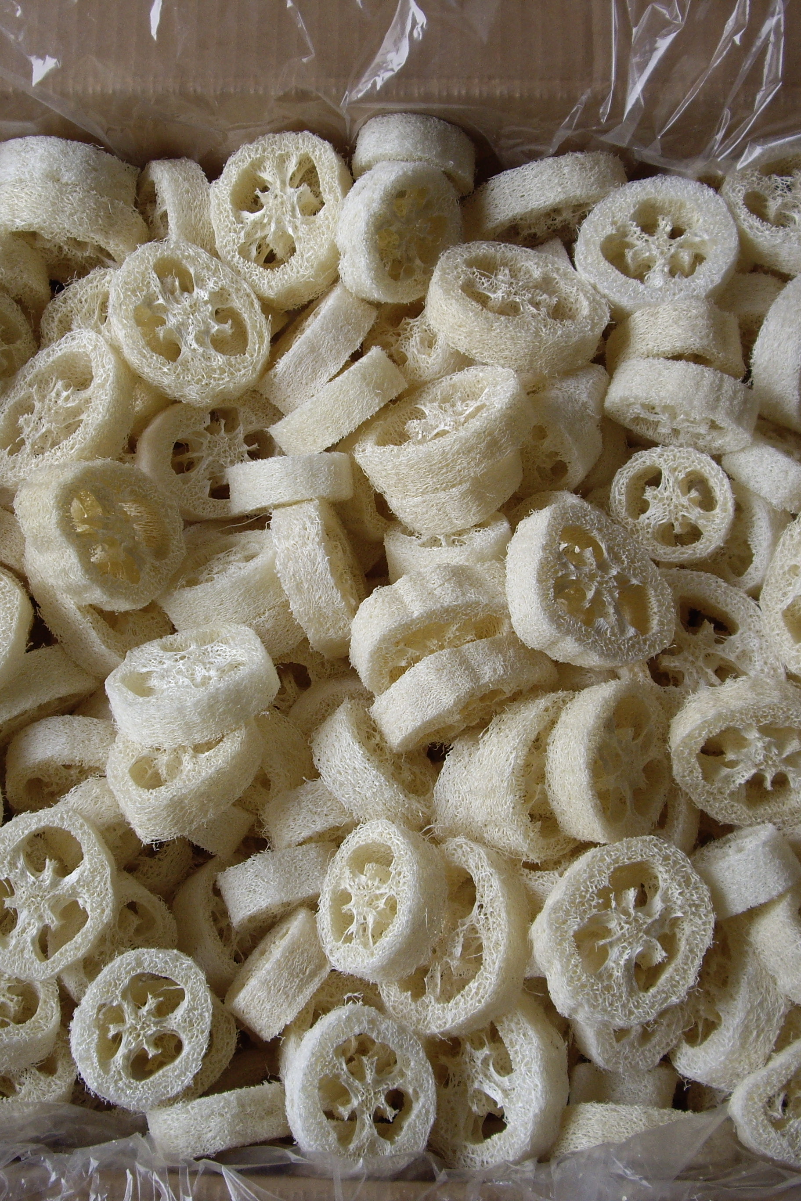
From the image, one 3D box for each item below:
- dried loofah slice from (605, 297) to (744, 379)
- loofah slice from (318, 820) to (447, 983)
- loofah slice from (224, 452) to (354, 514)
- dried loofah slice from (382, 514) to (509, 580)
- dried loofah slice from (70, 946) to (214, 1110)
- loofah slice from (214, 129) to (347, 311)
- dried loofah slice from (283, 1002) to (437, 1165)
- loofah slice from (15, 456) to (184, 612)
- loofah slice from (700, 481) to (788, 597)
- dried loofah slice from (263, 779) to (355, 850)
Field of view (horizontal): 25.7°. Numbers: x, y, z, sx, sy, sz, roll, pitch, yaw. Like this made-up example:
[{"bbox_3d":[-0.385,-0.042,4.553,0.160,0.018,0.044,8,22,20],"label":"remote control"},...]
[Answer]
[{"bbox_3d":[0.118,-0.107,0.749,0.057,0.057,0.023,4,80,8],"label":"dried loofah slice"},{"bbox_3d":[-0.007,0.115,0.666,0.052,0.018,0.060,-2,76,45],"label":"loofah slice"},{"bbox_3d":[-0.046,-0.050,0.740,0.051,0.051,0.019,-5,96,-3],"label":"loofah slice"},{"bbox_3d":[0.019,-0.022,0.700,0.050,0.048,0.021,3,120,1],"label":"dried loofah slice"},{"bbox_3d":[-0.098,0.163,0.667,0.053,0.019,0.060,19,69,-5],"label":"dried loofah slice"},{"bbox_3d":[-0.049,-0.157,0.724,0.058,0.022,0.071,14,92,9],"label":"loofah slice"},{"bbox_3d":[-0.015,0.177,0.645,0.055,0.022,0.061,4,74,-17],"label":"dried loofah slice"},{"bbox_3d":[-0.117,-0.026,0.687,0.024,0.064,0.061,2,93,39],"label":"loofah slice"},{"bbox_3d":[0.131,-0.026,0.705,0.018,0.048,0.049,6,95,-42],"label":"loofah slice"},{"bbox_3d":[-0.029,0.079,0.690,0.050,0.048,0.020,-21,72,-5],"label":"dried loofah slice"}]

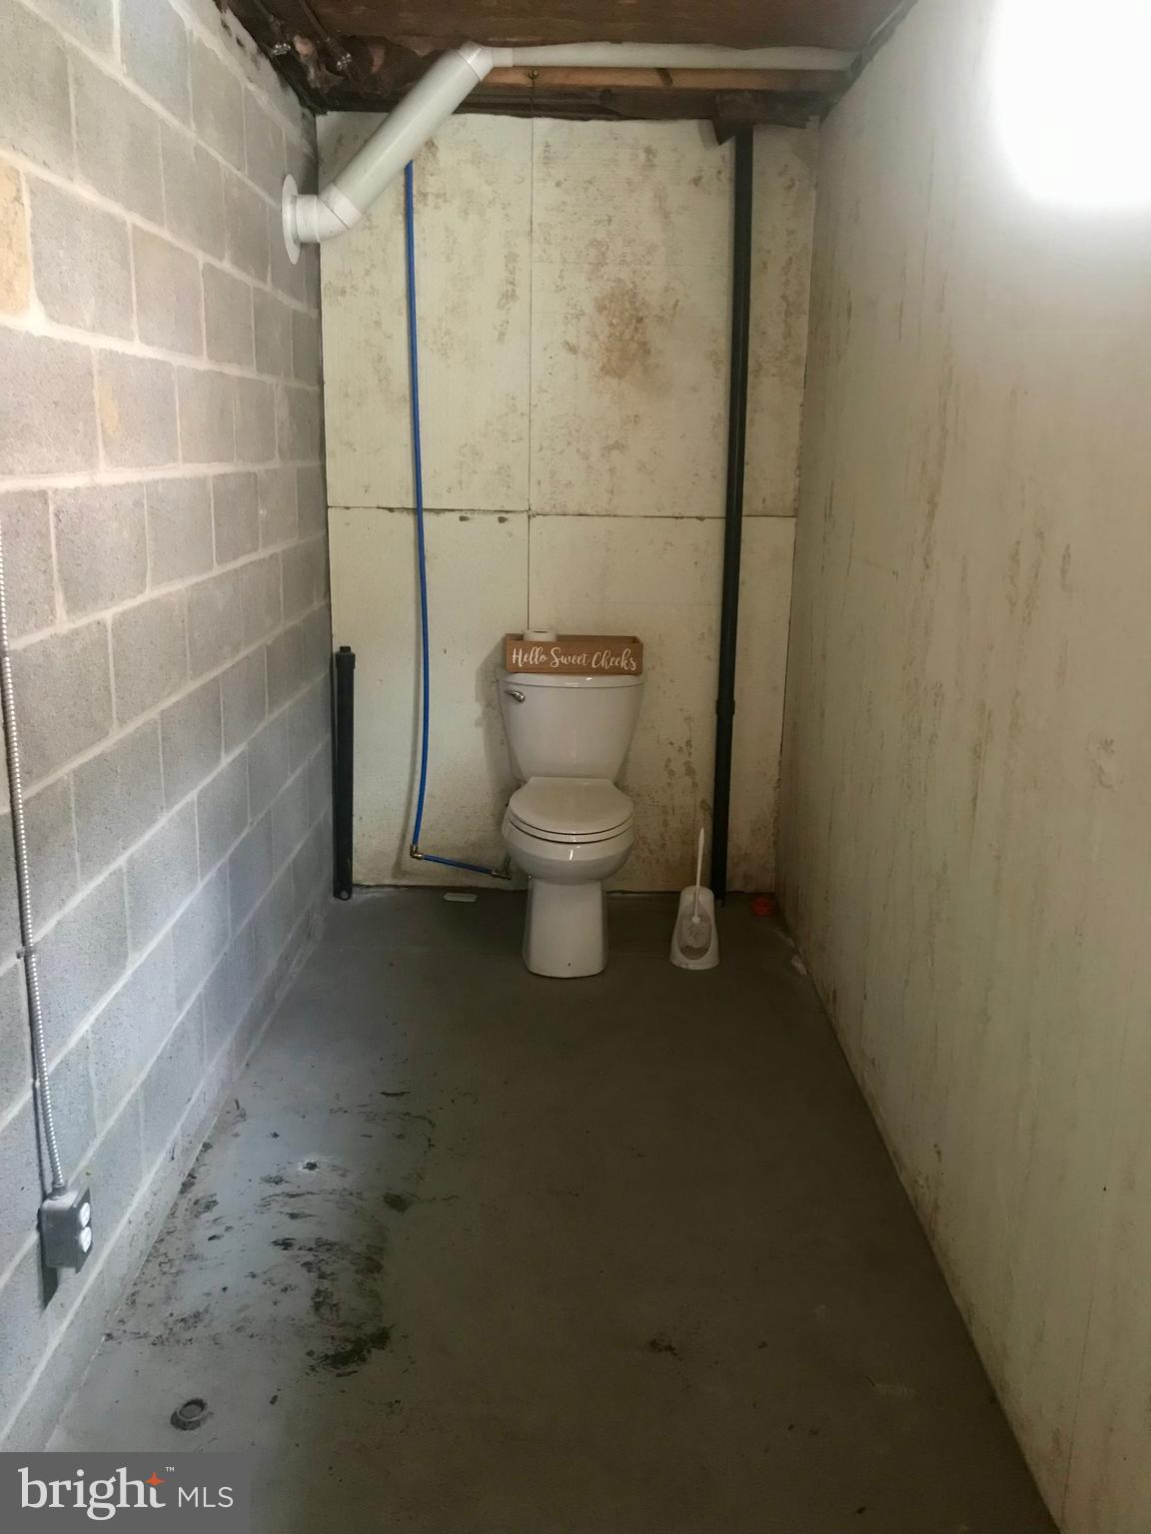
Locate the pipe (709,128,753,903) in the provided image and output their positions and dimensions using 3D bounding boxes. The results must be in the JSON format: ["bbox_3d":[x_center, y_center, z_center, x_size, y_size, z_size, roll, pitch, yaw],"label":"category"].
[{"bbox_3d":[0.465,-0.659,3.701,0.062,2.277,0.060,0,15,0],"label":"pipe"}]

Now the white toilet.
[{"bbox_3d":[-0.018,0.140,3.586,0.429,0.765,0.732,1,15,-1],"label":"white toilet"}]

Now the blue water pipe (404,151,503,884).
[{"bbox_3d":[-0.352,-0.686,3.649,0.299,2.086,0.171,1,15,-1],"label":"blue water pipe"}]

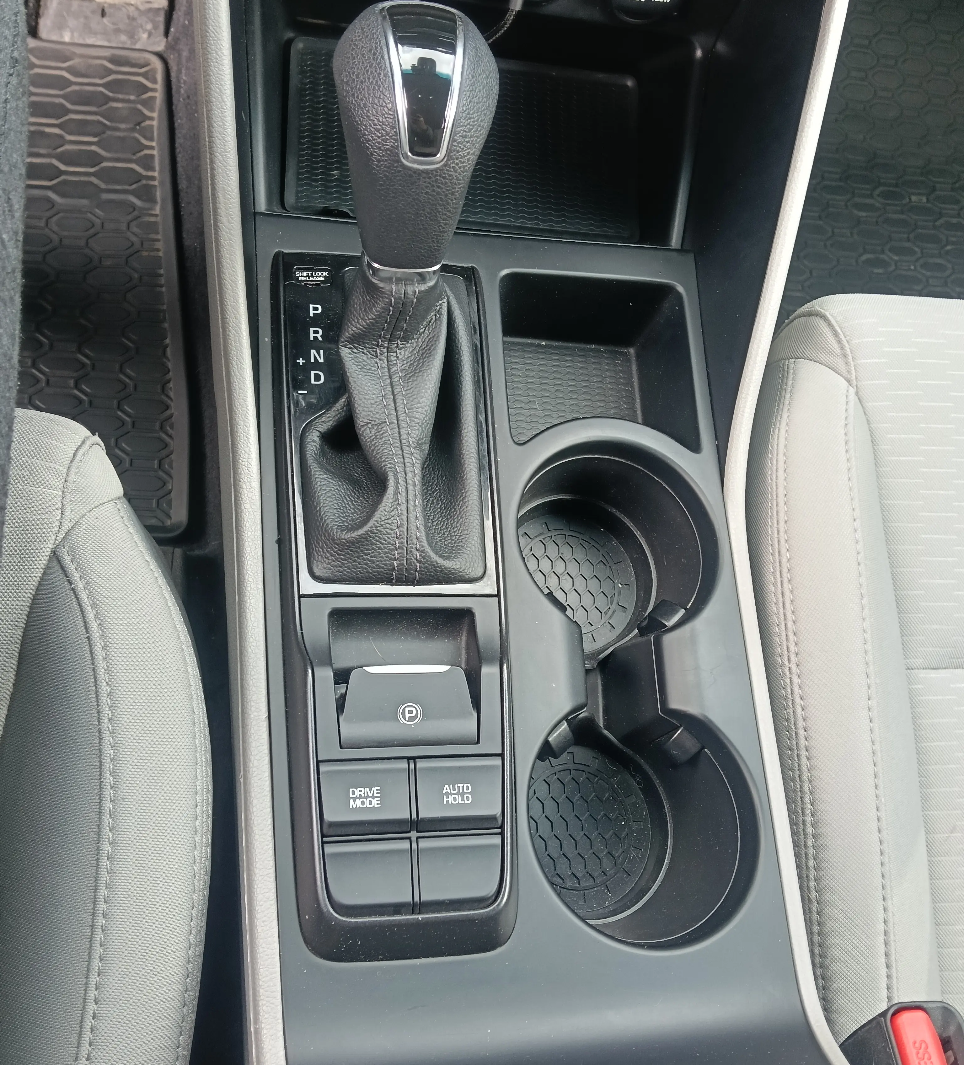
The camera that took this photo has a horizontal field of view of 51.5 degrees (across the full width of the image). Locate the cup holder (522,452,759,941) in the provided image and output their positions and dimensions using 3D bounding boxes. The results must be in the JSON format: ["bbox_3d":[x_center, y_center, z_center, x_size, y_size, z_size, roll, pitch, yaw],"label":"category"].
[{"bbox_3d":[0.050,0.066,0.416,0.090,0.064,0.202,1,67,-14],"label":"cup holder"}]

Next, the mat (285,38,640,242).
[{"bbox_3d":[-0.005,-0.188,0.482,0.173,0.006,0.090,1,82,-14],"label":"mat"}]

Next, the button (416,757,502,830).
[{"bbox_3d":[-0.008,0.093,0.356,0.031,0.010,0.025,1,67,-14],"label":"button"}]

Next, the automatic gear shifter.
[{"bbox_3d":[-0.021,-0.079,0.344,0.072,0.149,0.149,1,67,-14],"label":"automatic gear shifter"}]

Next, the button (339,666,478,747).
[{"bbox_3d":[-0.028,0.064,0.363,0.050,0.017,0.030,1,67,-14],"label":"button"}]

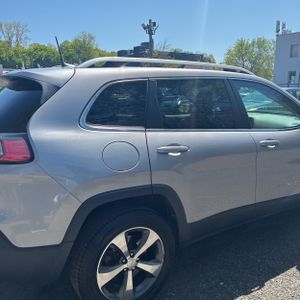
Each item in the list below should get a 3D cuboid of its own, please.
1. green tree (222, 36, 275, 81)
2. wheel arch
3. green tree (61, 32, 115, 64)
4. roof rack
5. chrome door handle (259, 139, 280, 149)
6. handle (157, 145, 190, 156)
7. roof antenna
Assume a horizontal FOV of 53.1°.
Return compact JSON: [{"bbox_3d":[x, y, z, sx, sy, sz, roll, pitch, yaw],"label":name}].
[{"bbox_3d":[15.681,-12.885,47.974,8.800,9.940,8.800,4,12,17],"label":"green tree"},{"bbox_3d":[-0.111,0.412,1.840,0.880,0.420,0.130,-4,12,-32],"label":"wheel arch"},{"bbox_3d":[-9.405,-12.717,45.976,8.000,9.960,8.000,-2,12,-11],"label":"green tree"},{"bbox_3d":[0.237,-0.607,2.200,1.600,0.095,0.080,-7,13,-32],"label":"roof rack"},{"bbox_3d":[0.956,-0.052,2.404,0.250,0.065,0.060,-4,12,-32],"label":"chrome door handle"},{"bbox_3d":[0.148,0.002,1.895,0.250,0.065,0.060,-4,12,-32],"label":"handle"},{"bbox_3d":[-0.675,-0.742,2.280,0.080,0.225,0.030,-7,13,-32],"label":"roof antenna"}]

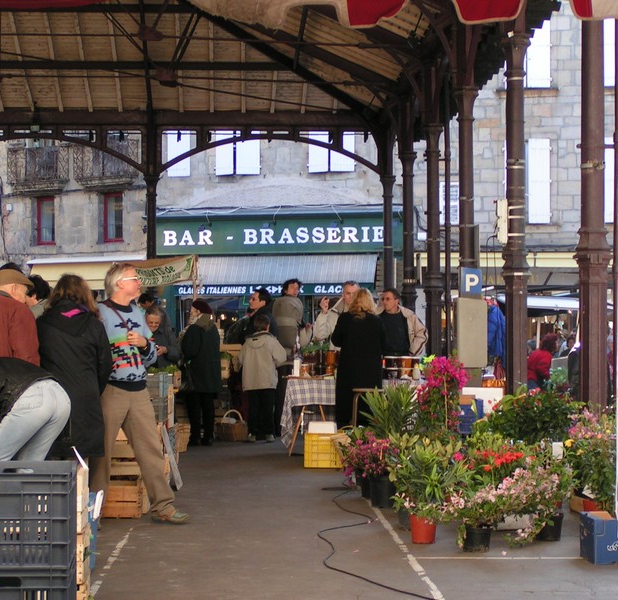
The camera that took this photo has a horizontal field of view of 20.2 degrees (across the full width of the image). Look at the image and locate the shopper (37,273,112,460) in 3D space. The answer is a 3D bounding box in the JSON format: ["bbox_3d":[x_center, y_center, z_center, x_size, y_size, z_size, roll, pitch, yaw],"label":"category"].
[{"bbox_3d":[-1.467,0.646,10.790,0.480,1.635,0.340,0,-1,-15],"label":"shopper"}]

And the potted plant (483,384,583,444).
[{"bbox_3d":[1.632,1.059,12.600,0.720,0.880,0.650,0,-1,-2],"label":"potted plant"}]

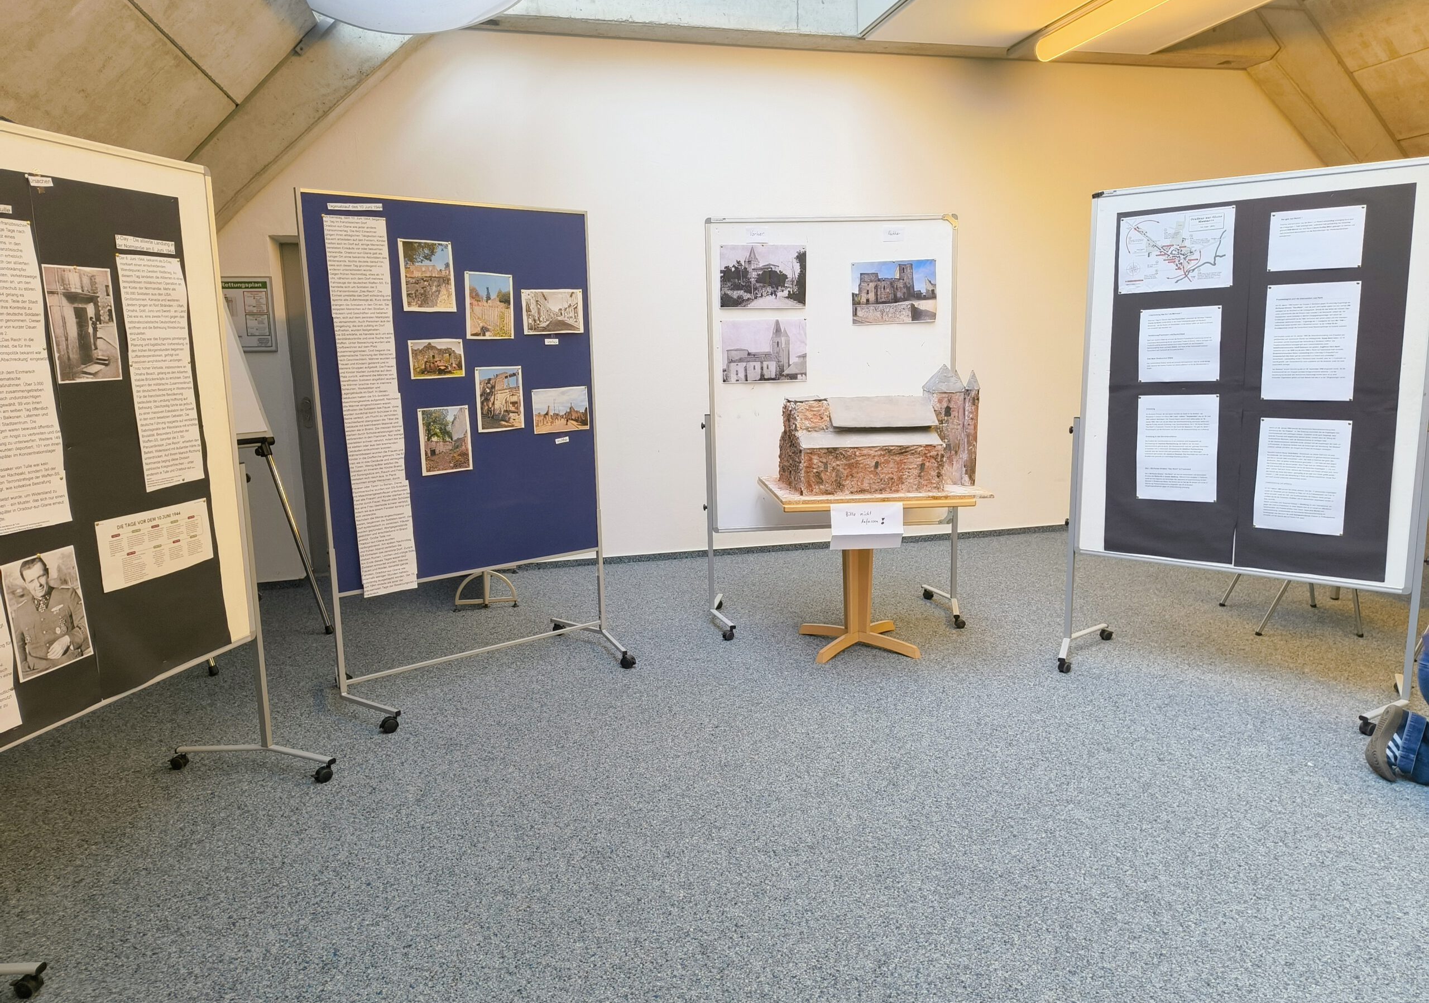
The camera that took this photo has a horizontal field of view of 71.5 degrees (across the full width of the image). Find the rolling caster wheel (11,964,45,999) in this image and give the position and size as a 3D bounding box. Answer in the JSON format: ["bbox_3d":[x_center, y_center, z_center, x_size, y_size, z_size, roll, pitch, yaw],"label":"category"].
[{"bbox_3d":[-1.541,1.083,2.235,0.056,0.062,0.050,5,11,32],"label":"rolling caster wheel"}]

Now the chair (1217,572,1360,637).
[{"bbox_3d":[2.790,0.174,4.775,0.560,0.830,0.540,0,10,8],"label":"chair"}]

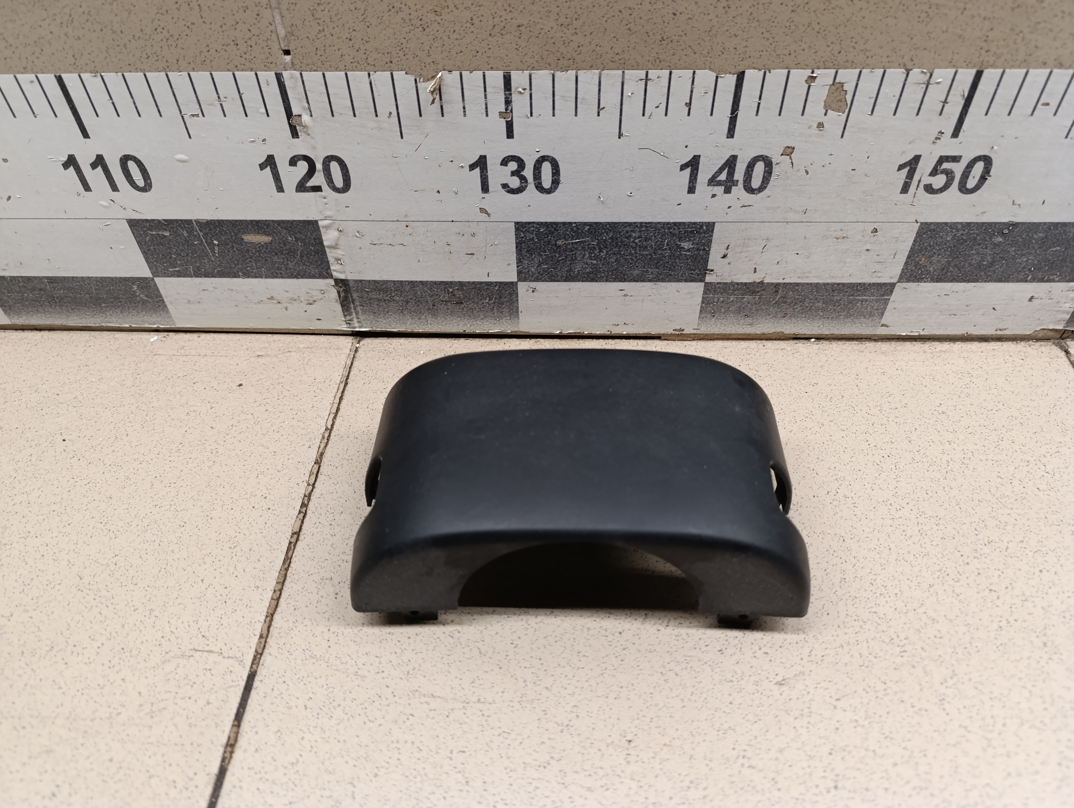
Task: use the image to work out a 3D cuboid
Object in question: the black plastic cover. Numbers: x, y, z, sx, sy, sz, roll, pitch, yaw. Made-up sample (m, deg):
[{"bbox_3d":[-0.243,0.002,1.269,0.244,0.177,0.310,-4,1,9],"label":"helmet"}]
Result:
[{"bbox_3d":[0.016,0.030,0.296,0.181,0.069,0.103,0,46,2],"label":"black plastic cover"}]

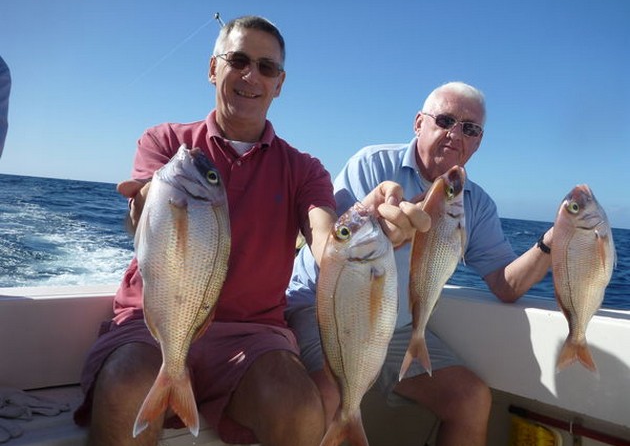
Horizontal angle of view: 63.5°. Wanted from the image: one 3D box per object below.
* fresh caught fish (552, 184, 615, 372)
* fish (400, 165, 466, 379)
[{"bbox_3d":[0.495,0.101,0.940,0.112,0.345,0.054,2,2,13],"label":"fresh caught fish"},{"bbox_3d":[0.192,0.080,0.830,0.112,0.357,0.055,11,1,-30],"label":"fish"}]

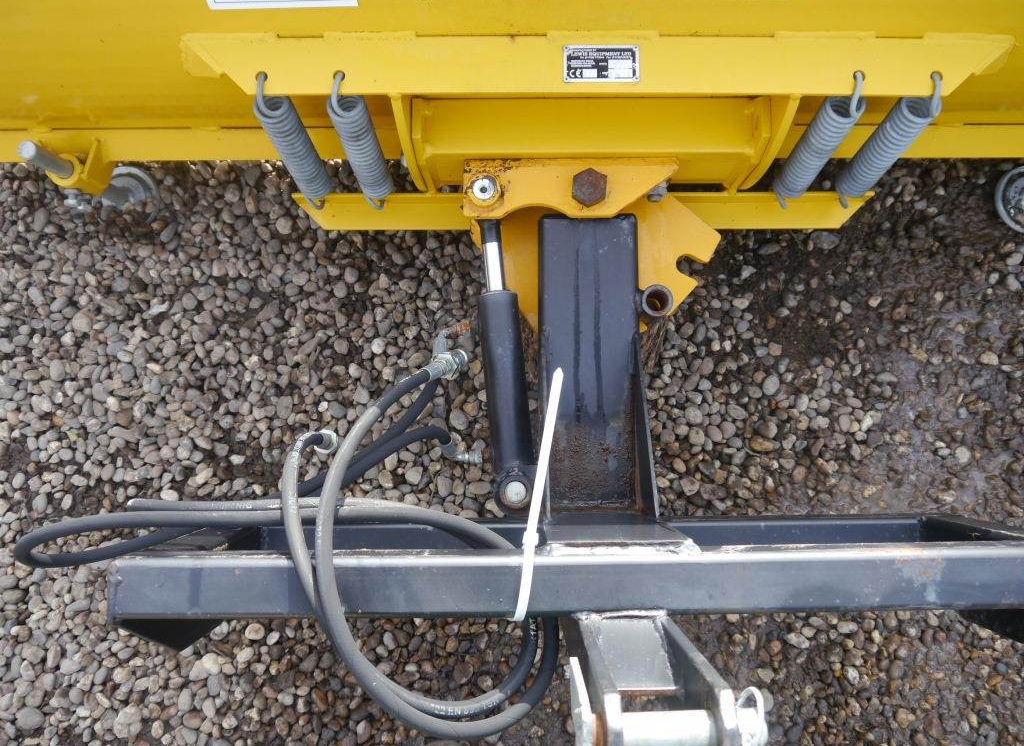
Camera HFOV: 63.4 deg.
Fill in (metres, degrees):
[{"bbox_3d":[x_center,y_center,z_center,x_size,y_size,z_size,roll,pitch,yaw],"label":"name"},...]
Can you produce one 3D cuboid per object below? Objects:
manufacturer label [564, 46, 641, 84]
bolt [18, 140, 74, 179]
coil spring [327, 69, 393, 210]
[{"bbox_3d":[0.086,-0.302,0.810,0.074,0.002,0.036,0,89,0],"label":"manufacturer label"},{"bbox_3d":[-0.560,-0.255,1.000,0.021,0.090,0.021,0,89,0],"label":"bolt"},{"bbox_3d":[-0.165,-0.247,0.920,0.037,0.251,0.037,0,73,0],"label":"coil spring"}]

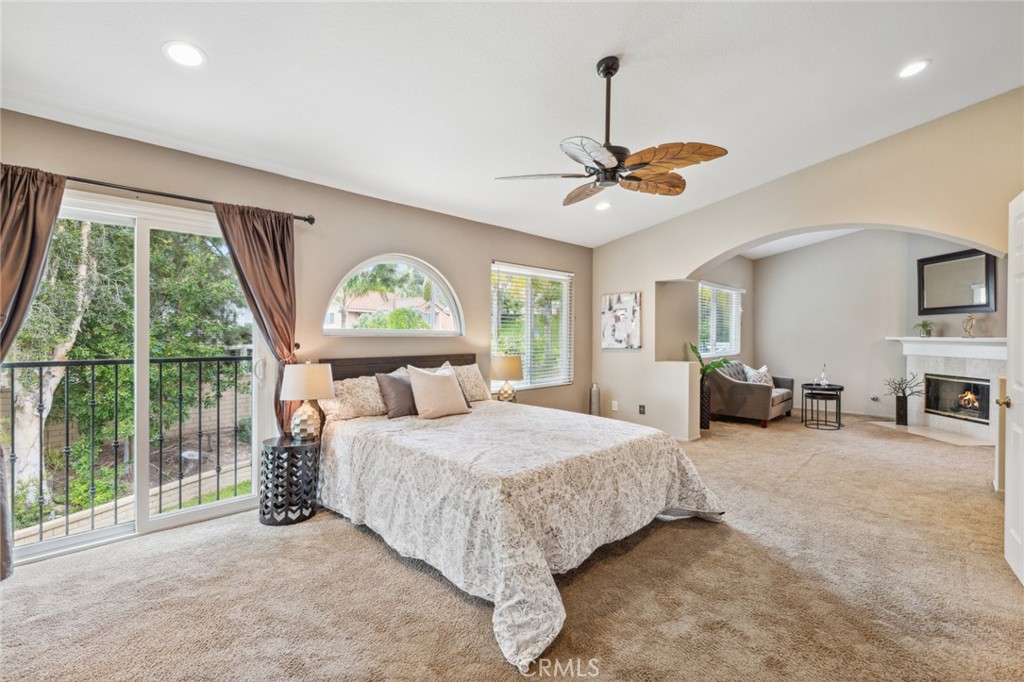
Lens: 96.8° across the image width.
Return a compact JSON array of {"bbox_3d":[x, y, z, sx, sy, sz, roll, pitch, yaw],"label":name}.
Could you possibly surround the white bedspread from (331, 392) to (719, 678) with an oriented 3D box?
[{"bbox_3d":[-0.044,0.922,3.312,2.040,0.640,2.260,0,1,-45],"label":"white bedspread"}]

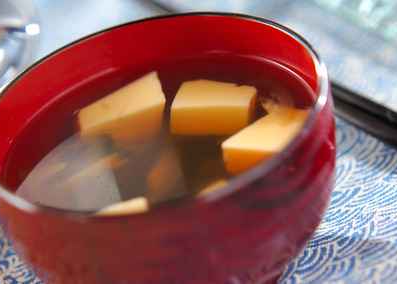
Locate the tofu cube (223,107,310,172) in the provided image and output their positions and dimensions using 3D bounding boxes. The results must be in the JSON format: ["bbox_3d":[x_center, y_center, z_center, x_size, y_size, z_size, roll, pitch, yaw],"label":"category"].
[{"bbox_3d":[0.024,0.001,0.567,0.020,0.011,0.025,11,36,44],"label":"tofu cube"}]

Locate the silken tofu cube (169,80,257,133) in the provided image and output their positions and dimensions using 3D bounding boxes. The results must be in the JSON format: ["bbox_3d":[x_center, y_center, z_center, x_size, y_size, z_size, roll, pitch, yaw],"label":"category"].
[{"bbox_3d":[0.006,-0.011,0.591,0.026,0.011,0.017,3,30,15],"label":"silken tofu cube"}]

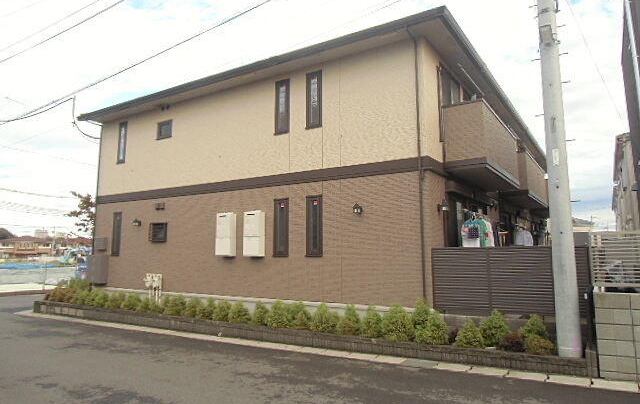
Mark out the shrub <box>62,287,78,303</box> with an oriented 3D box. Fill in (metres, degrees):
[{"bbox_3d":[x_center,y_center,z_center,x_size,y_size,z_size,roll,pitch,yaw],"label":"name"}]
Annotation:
[{"bbox_3d":[-7.377,2.732,13.118,0.430,0.470,0.430,-4,-7,32],"label":"shrub"}]

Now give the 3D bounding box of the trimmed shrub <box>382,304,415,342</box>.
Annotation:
[{"bbox_3d":[1.349,2.053,7.623,0.540,0.570,0.540,0,-6,0],"label":"trimmed shrub"}]

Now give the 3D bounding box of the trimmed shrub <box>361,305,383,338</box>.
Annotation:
[{"bbox_3d":[0.904,2.098,7.770,0.400,0.600,0.400,0,-7,0],"label":"trimmed shrub"}]

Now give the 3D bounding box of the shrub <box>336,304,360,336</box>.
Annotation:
[{"bbox_3d":[0.531,2.182,8.269,0.464,0.534,0.464,0,-6,0],"label":"shrub"}]

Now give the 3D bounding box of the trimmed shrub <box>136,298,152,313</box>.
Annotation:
[{"bbox_3d":[-4.568,2.683,11.550,0.420,0.334,0.420,-4,-8,33],"label":"trimmed shrub"}]

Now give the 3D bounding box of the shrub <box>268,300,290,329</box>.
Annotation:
[{"bbox_3d":[-0.841,2.250,8.993,0.490,0.510,0.490,0,-6,0],"label":"shrub"}]

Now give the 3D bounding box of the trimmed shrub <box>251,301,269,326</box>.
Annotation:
[{"bbox_3d":[-1.288,2.363,9.448,0.400,0.520,0.400,0,-6,0],"label":"trimmed shrub"}]

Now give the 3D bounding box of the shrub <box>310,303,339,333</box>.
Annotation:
[{"bbox_3d":[0.068,2.219,8.589,0.541,0.518,0.541,0,-6,0],"label":"shrub"}]

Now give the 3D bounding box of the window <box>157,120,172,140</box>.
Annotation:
[{"bbox_3d":[-4.520,-2.087,12.874,0.636,0.497,0.100,-4,-8,33],"label":"window"}]

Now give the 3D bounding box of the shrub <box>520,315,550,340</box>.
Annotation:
[{"bbox_3d":[3.240,1.930,6.666,0.460,0.470,0.460,-4,-8,33],"label":"shrub"}]

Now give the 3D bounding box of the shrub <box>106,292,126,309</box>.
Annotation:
[{"bbox_3d":[-5.458,2.629,11.899,0.480,0.400,0.480,-4,-7,32],"label":"shrub"}]

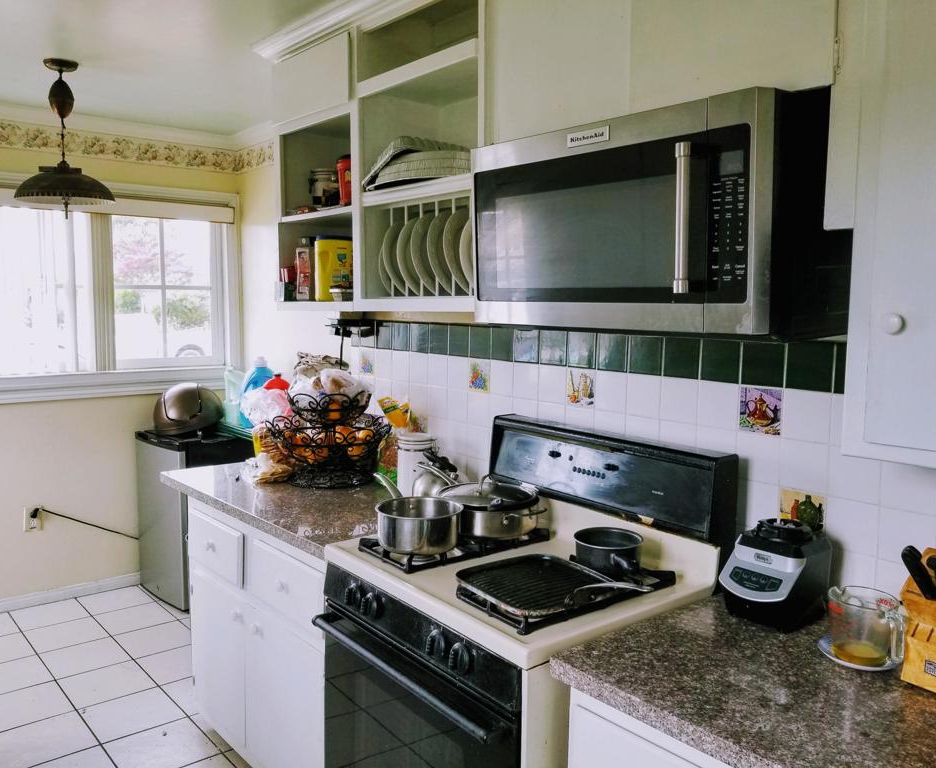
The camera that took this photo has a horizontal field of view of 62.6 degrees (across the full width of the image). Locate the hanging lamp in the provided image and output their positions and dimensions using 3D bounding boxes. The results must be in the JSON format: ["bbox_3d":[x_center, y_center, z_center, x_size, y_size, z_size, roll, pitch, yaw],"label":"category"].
[{"bbox_3d":[-1.609,-0.965,3.059,0.365,0.597,0.365,-4,8,-40],"label":"hanging lamp"}]

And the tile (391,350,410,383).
[{"bbox_3d":[-0.241,-0.066,2.839,0.010,0.107,0.107,-3,7,-40],"label":"tile"}]

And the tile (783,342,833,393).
[{"bbox_3d":[0.760,-0.036,1.702,0.010,0.105,0.108,-4,8,-40],"label":"tile"}]

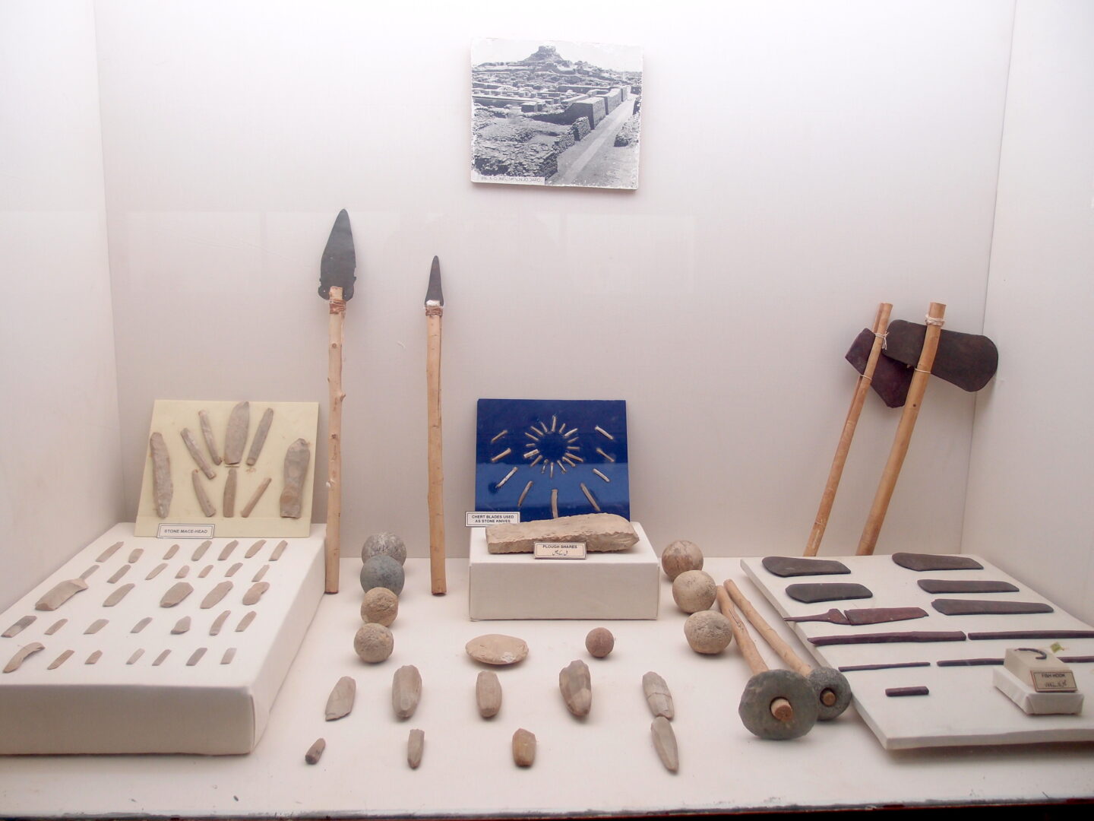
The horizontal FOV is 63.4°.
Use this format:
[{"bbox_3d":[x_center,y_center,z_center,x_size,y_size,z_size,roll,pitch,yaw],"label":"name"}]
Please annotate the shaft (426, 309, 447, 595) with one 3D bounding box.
[{"bbox_3d":[-0.198,0.063,1.593,0.028,0.519,0.027,-1,-6,-4],"label":"shaft"}]

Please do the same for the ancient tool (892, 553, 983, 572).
[{"bbox_3d":[0.692,0.271,1.563,0.145,0.009,0.086,2,10,4],"label":"ancient tool"}]

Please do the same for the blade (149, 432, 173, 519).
[{"bbox_3d":[-0.641,0.106,1.475,0.030,0.157,0.012,-14,-25,-9],"label":"blade"}]

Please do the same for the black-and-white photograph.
[{"bbox_3d":[0.017,-0.535,1.605,0.308,0.250,0.012,0,10,-4],"label":"black-and-white photograph"}]

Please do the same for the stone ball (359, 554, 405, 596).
[{"bbox_3d":[-0.251,0.253,1.349,0.068,0.067,0.068,0,10,-3],"label":"stone ball"}]

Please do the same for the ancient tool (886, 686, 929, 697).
[{"bbox_3d":[0.418,0.326,1.024,0.052,0.006,0.008,-1,10,-12],"label":"ancient tool"}]

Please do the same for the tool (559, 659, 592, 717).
[{"bbox_3d":[0.040,0.346,1.114,0.040,0.034,0.118,1,10,-1],"label":"tool"}]

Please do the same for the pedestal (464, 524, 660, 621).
[{"bbox_3d":[0.022,0.278,1.550,0.305,0.098,0.213,0,10,-4],"label":"pedestal"}]

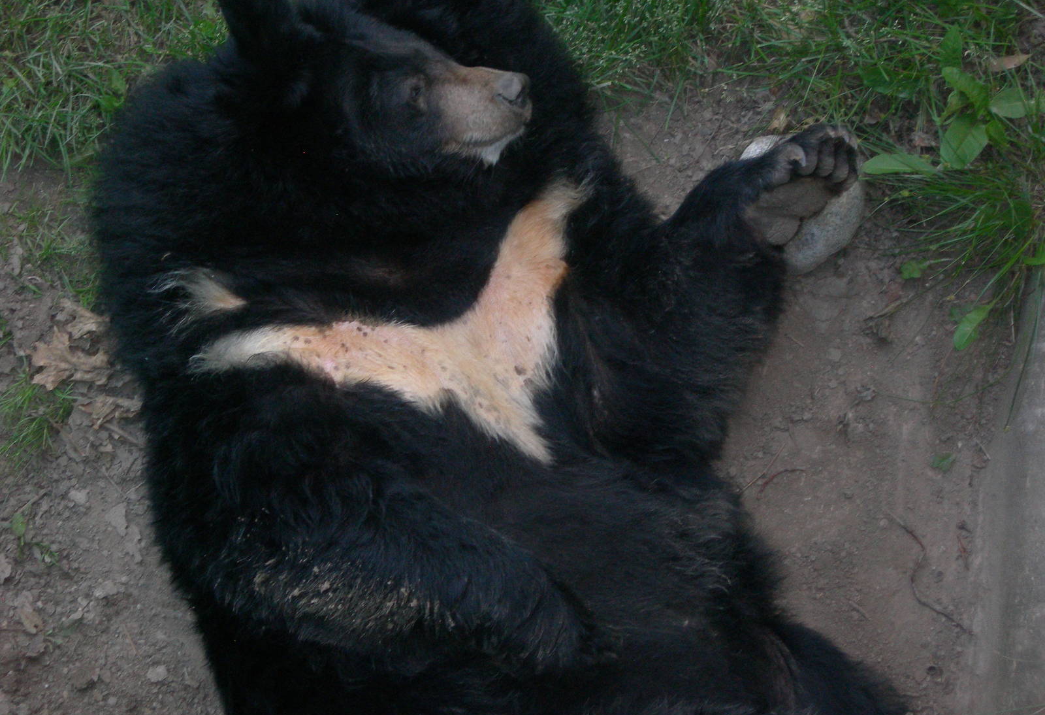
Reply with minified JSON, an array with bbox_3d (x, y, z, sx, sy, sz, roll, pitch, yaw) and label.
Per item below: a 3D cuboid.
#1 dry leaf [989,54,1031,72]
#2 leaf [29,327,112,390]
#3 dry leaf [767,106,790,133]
[{"bbox_3d":[0.745,-0.450,5.261,0.072,0.015,0.020,-18,54,-13],"label":"dry leaf"},{"bbox_3d":[-0.648,0.001,4.934,0.117,0.025,0.105,0,52,0],"label":"leaf"},{"bbox_3d":[0.392,-0.359,5.213,0.020,0.018,0.051,21,55,16],"label":"dry leaf"}]

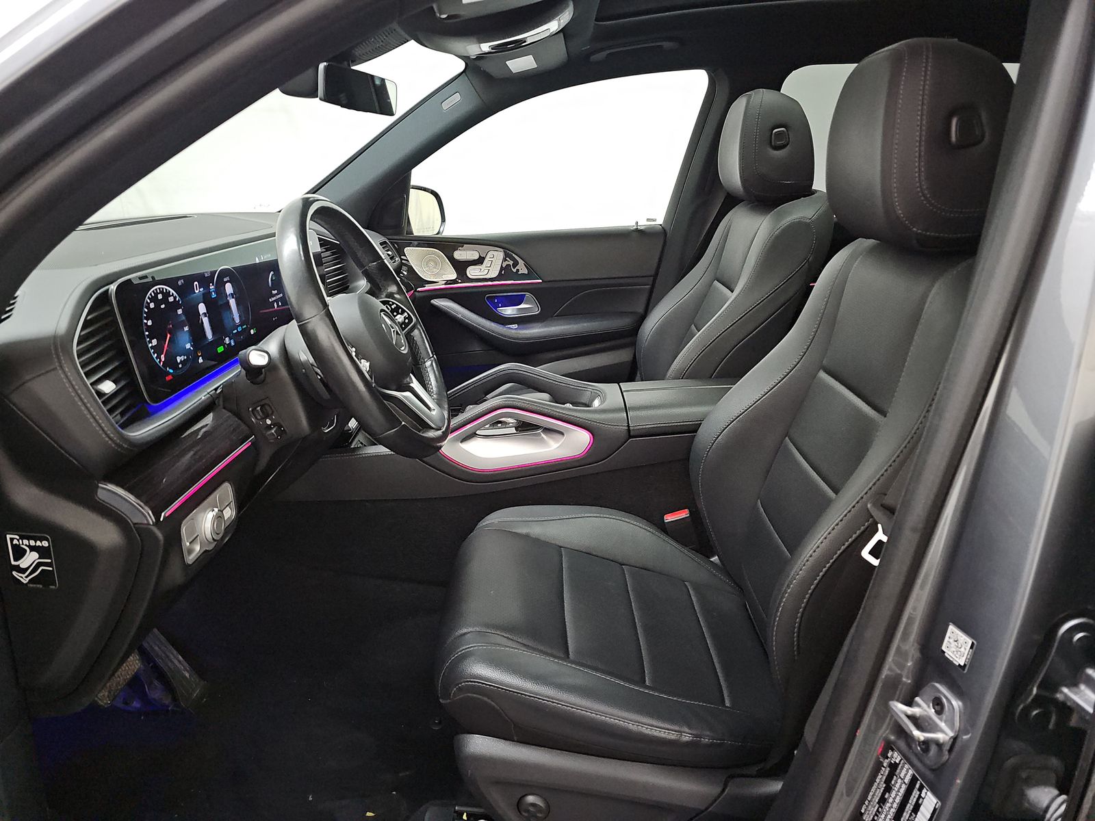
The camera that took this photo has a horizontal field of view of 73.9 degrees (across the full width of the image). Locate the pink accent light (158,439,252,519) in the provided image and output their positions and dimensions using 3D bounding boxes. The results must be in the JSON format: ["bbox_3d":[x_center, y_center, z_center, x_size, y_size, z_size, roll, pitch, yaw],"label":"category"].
[{"bbox_3d":[-0.380,0.074,0.828,0.007,0.008,0.206,0,20,2],"label":"pink accent light"}]

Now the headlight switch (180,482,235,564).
[{"bbox_3d":[-0.375,0.130,0.828,0.020,0.057,0.118,0,20,2],"label":"headlight switch"}]

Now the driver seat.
[{"bbox_3d":[0.193,-0.011,0.989,0.730,0.900,0.550,0,20,2],"label":"driver seat"}]

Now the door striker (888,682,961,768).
[{"bbox_3d":[0.288,0.246,0.568,0.037,0.070,0.046,-3,20,-7],"label":"door striker"}]

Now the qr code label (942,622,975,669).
[{"bbox_3d":[0.308,0.178,0.545,0.002,0.026,0.025,-6,20,-15],"label":"qr code label"}]

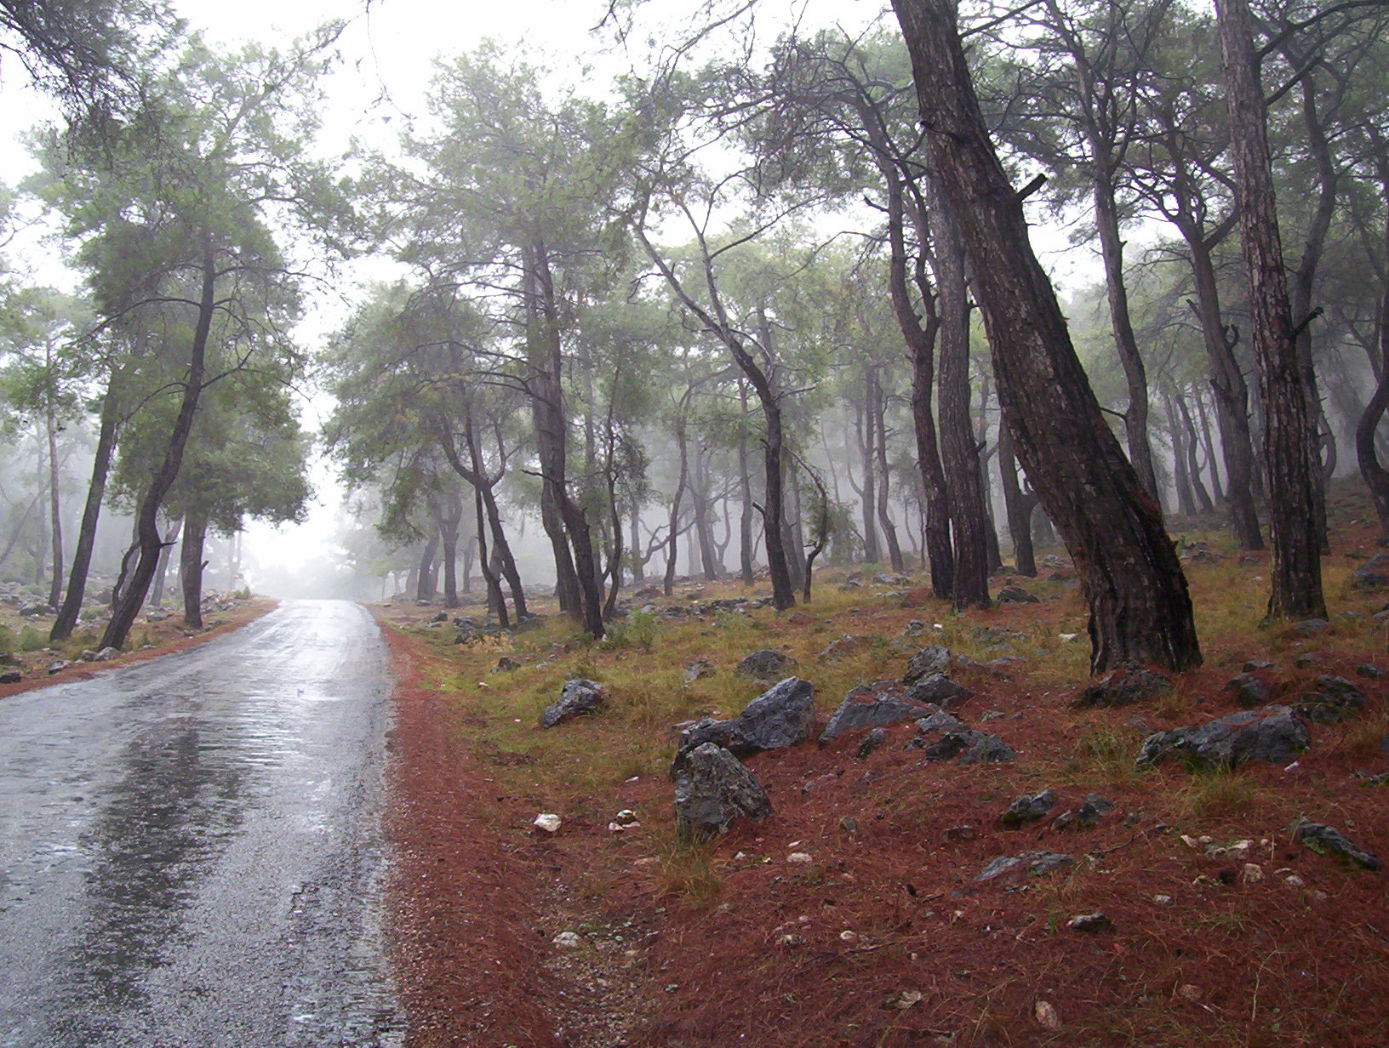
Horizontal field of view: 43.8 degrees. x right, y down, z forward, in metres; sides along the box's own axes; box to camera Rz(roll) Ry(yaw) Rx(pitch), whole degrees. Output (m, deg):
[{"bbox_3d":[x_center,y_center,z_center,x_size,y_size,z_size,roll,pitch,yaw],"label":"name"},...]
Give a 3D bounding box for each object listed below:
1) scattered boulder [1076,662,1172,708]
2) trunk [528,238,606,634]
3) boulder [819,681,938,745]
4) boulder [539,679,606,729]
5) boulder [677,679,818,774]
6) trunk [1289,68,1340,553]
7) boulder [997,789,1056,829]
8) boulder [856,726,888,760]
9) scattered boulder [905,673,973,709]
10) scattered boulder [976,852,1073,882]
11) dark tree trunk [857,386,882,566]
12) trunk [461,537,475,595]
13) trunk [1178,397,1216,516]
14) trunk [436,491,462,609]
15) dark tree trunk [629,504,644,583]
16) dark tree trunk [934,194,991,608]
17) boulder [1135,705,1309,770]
[{"bbox_3d":[2.857,1.072,11.500,0.642,0.260,0.500,0,-2,0],"label":"scattered boulder"},{"bbox_3d":[-2.156,-1.438,29.000,1.310,6.682,0.900,0,-2,0],"label":"trunk"},{"bbox_3d":[1.223,1.260,11.500,0.783,0.360,0.600,0,-2,0],"label":"boulder"},{"bbox_3d":[-1.129,1.662,16.000,0.622,0.400,0.500,0,-2,0],"label":"boulder"},{"bbox_3d":[0.325,1.324,11.400,0.916,0.583,0.650,0,-2,0],"label":"boulder"},{"bbox_3d":[7.888,-2.733,22.000,0.560,6.170,0.450,0,-2,0],"label":"trunk"},{"bbox_3d":[1.500,1.283,7.800,0.264,0.160,0.220,0,-2,0],"label":"boulder"},{"bbox_3d":[1.070,1.319,10.400,0.190,0.190,0.170,0,-2,0],"label":"boulder"},{"bbox_3d":[1.539,1.054,10.900,0.422,0.226,0.360,0,-2,0],"label":"scattered boulder"},{"bbox_3d":[1.280,1.329,6.700,0.375,0.087,0.240,0,-2,0],"label":"scattered boulder"},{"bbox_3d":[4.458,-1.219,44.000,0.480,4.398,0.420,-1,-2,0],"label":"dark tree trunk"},{"bbox_3d":[-8.612,1.554,66.000,0.538,2.237,0.450,0,-2,0],"label":"trunk"},{"bbox_3d":[9.886,-1.366,34.000,0.725,2.369,0.450,0,-2,0],"label":"trunk"},{"bbox_3d":[-6.536,0.693,46.000,0.679,3.146,0.600,0,-2,0],"label":"trunk"},{"bbox_3d":[-1.812,0.609,54.000,0.380,2.408,0.360,-2,-2,0],"label":"dark tree trunk"},{"bbox_3d":[3.234,-1.505,21.000,0.500,5.027,0.480,-2,-2,0],"label":"dark tree trunk"},{"bbox_3d":[2.625,1.066,8.600,0.830,0.290,0.480,0,-2,0],"label":"boulder"}]

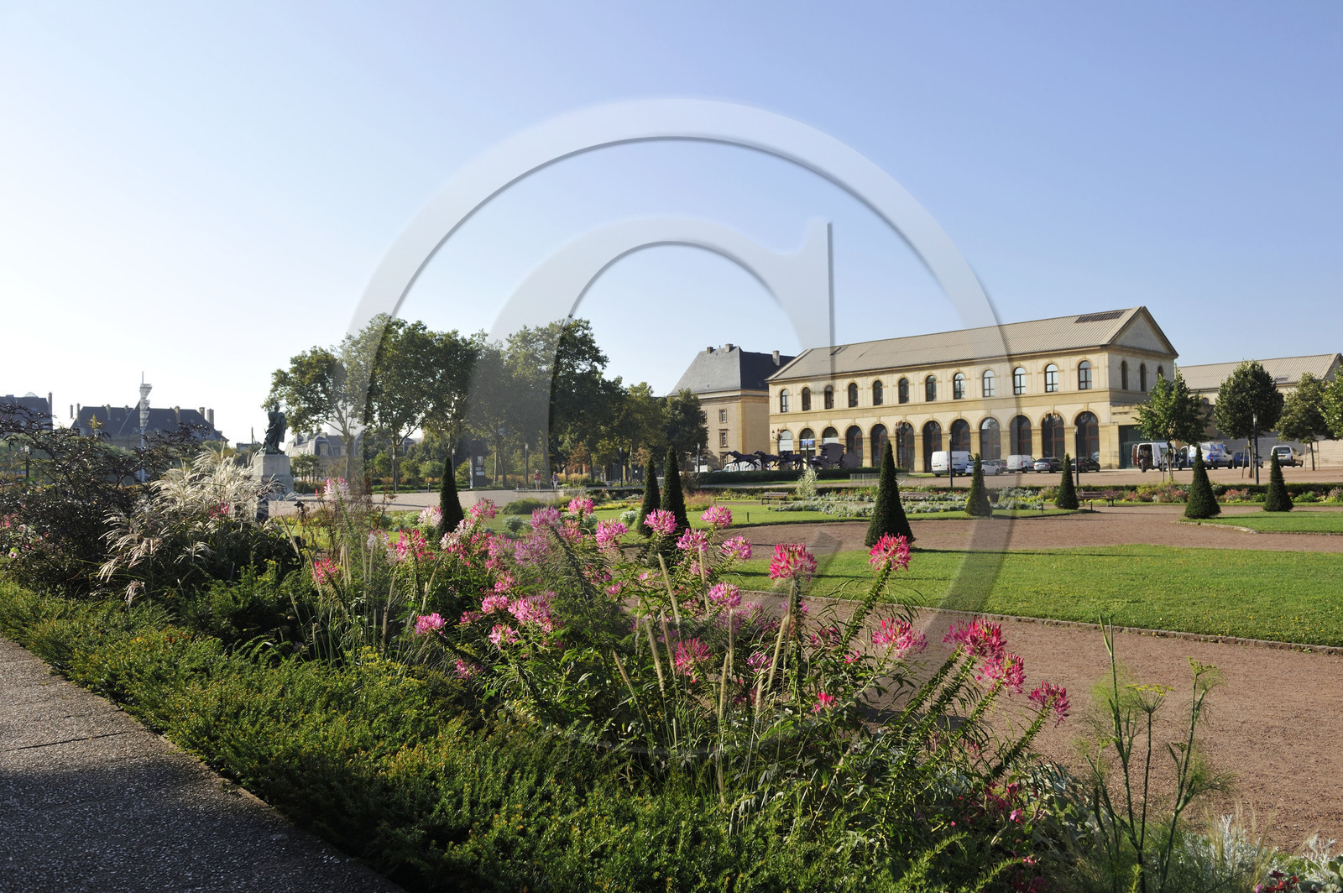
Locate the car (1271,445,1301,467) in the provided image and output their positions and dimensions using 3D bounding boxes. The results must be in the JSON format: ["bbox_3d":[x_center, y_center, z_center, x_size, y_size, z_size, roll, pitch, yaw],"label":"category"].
[{"bbox_3d":[53.400,0.860,90.500,1.720,1.810,4.150,-2,-2,44],"label":"car"}]

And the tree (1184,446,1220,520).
[{"bbox_3d":[20.529,1.410,40.500,1.236,2.822,1.236,-2,-2,27],"label":"tree"}]

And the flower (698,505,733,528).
[{"bbox_3d":[0.205,0.323,4.800,0.154,0.106,0.154,-1,-1,0],"label":"flower"}]

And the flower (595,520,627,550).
[{"bbox_3d":[-0.289,0.422,5.000,0.151,0.141,0.151,-1,-1,0],"label":"flower"}]

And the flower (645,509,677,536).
[{"bbox_3d":[-0.048,0.350,4.800,0.150,0.130,0.150,-1,-1,0],"label":"flower"}]

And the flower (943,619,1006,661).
[{"bbox_3d":[1.104,0.705,3.800,0.225,0.157,0.190,-1,-2,0],"label":"flower"}]

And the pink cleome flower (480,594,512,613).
[{"bbox_3d":[-0.876,0.781,5.200,0.152,0.094,0.152,-1,-1,-10],"label":"pink cleome flower"}]

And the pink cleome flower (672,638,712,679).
[{"bbox_3d":[0.088,0.914,4.500,0.172,0.181,0.168,-1,-2,0],"label":"pink cleome flower"}]

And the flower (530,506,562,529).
[{"bbox_3d":[-0.685,0.387,5.700,0.183,0.120,0.174,-1,-2,0],"label":"flower"}]

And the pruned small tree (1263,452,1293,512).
[{"bbox_3d":[26.297,1.537,45.300,1.104,2.528,1.104,-2,-2,30],"label":"pruned small tree"}]

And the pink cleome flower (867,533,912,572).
[{"bbox_3d":[0.793,0.384,3.800,0.156,0.134,0.156,-2,-1,12],"label":"pink cleome flower"}]

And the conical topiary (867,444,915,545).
[{"bbox_3d":[6.436,1.377,31.000,1.405,3.132,1.405,-2,-1,12],"label":"conical topiary"}]

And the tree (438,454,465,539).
[{"bbox_3d":[-6.478,1.533,30.800,0.867,2.539,0.867,-1,-2,0],"label":"tree"}]

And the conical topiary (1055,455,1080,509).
[{"bbox_3d":[18.952,1.709,50.000,1.140,2.620,1.140,-1,-1,0],"label":"conical topiary"}]

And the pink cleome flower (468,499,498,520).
[{"bbox_3d":[-1.119,0.374,6.200,0.174,0.125,0.166,-1,-2,0],"label":"pink cleome flower"}]

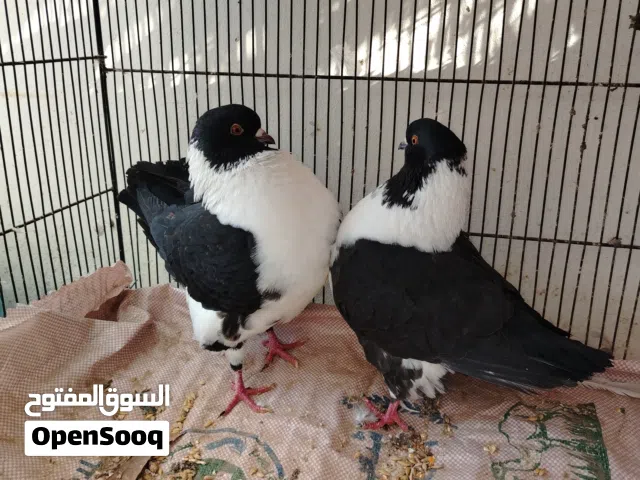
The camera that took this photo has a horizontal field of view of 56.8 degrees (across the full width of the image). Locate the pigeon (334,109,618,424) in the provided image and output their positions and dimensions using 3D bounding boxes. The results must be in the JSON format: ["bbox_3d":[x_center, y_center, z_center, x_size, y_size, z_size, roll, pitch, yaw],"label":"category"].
[{"bbox_3d":[0.145,0.037,0.604,0.290,0.310,0.145,7,19,18],"label":"pigeon"}]

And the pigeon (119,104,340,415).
[{"bbox_3d":[-0.110,-0.004,0.708,0.305,0.315,0.155,17,24,39],"label":"pigeon"}]

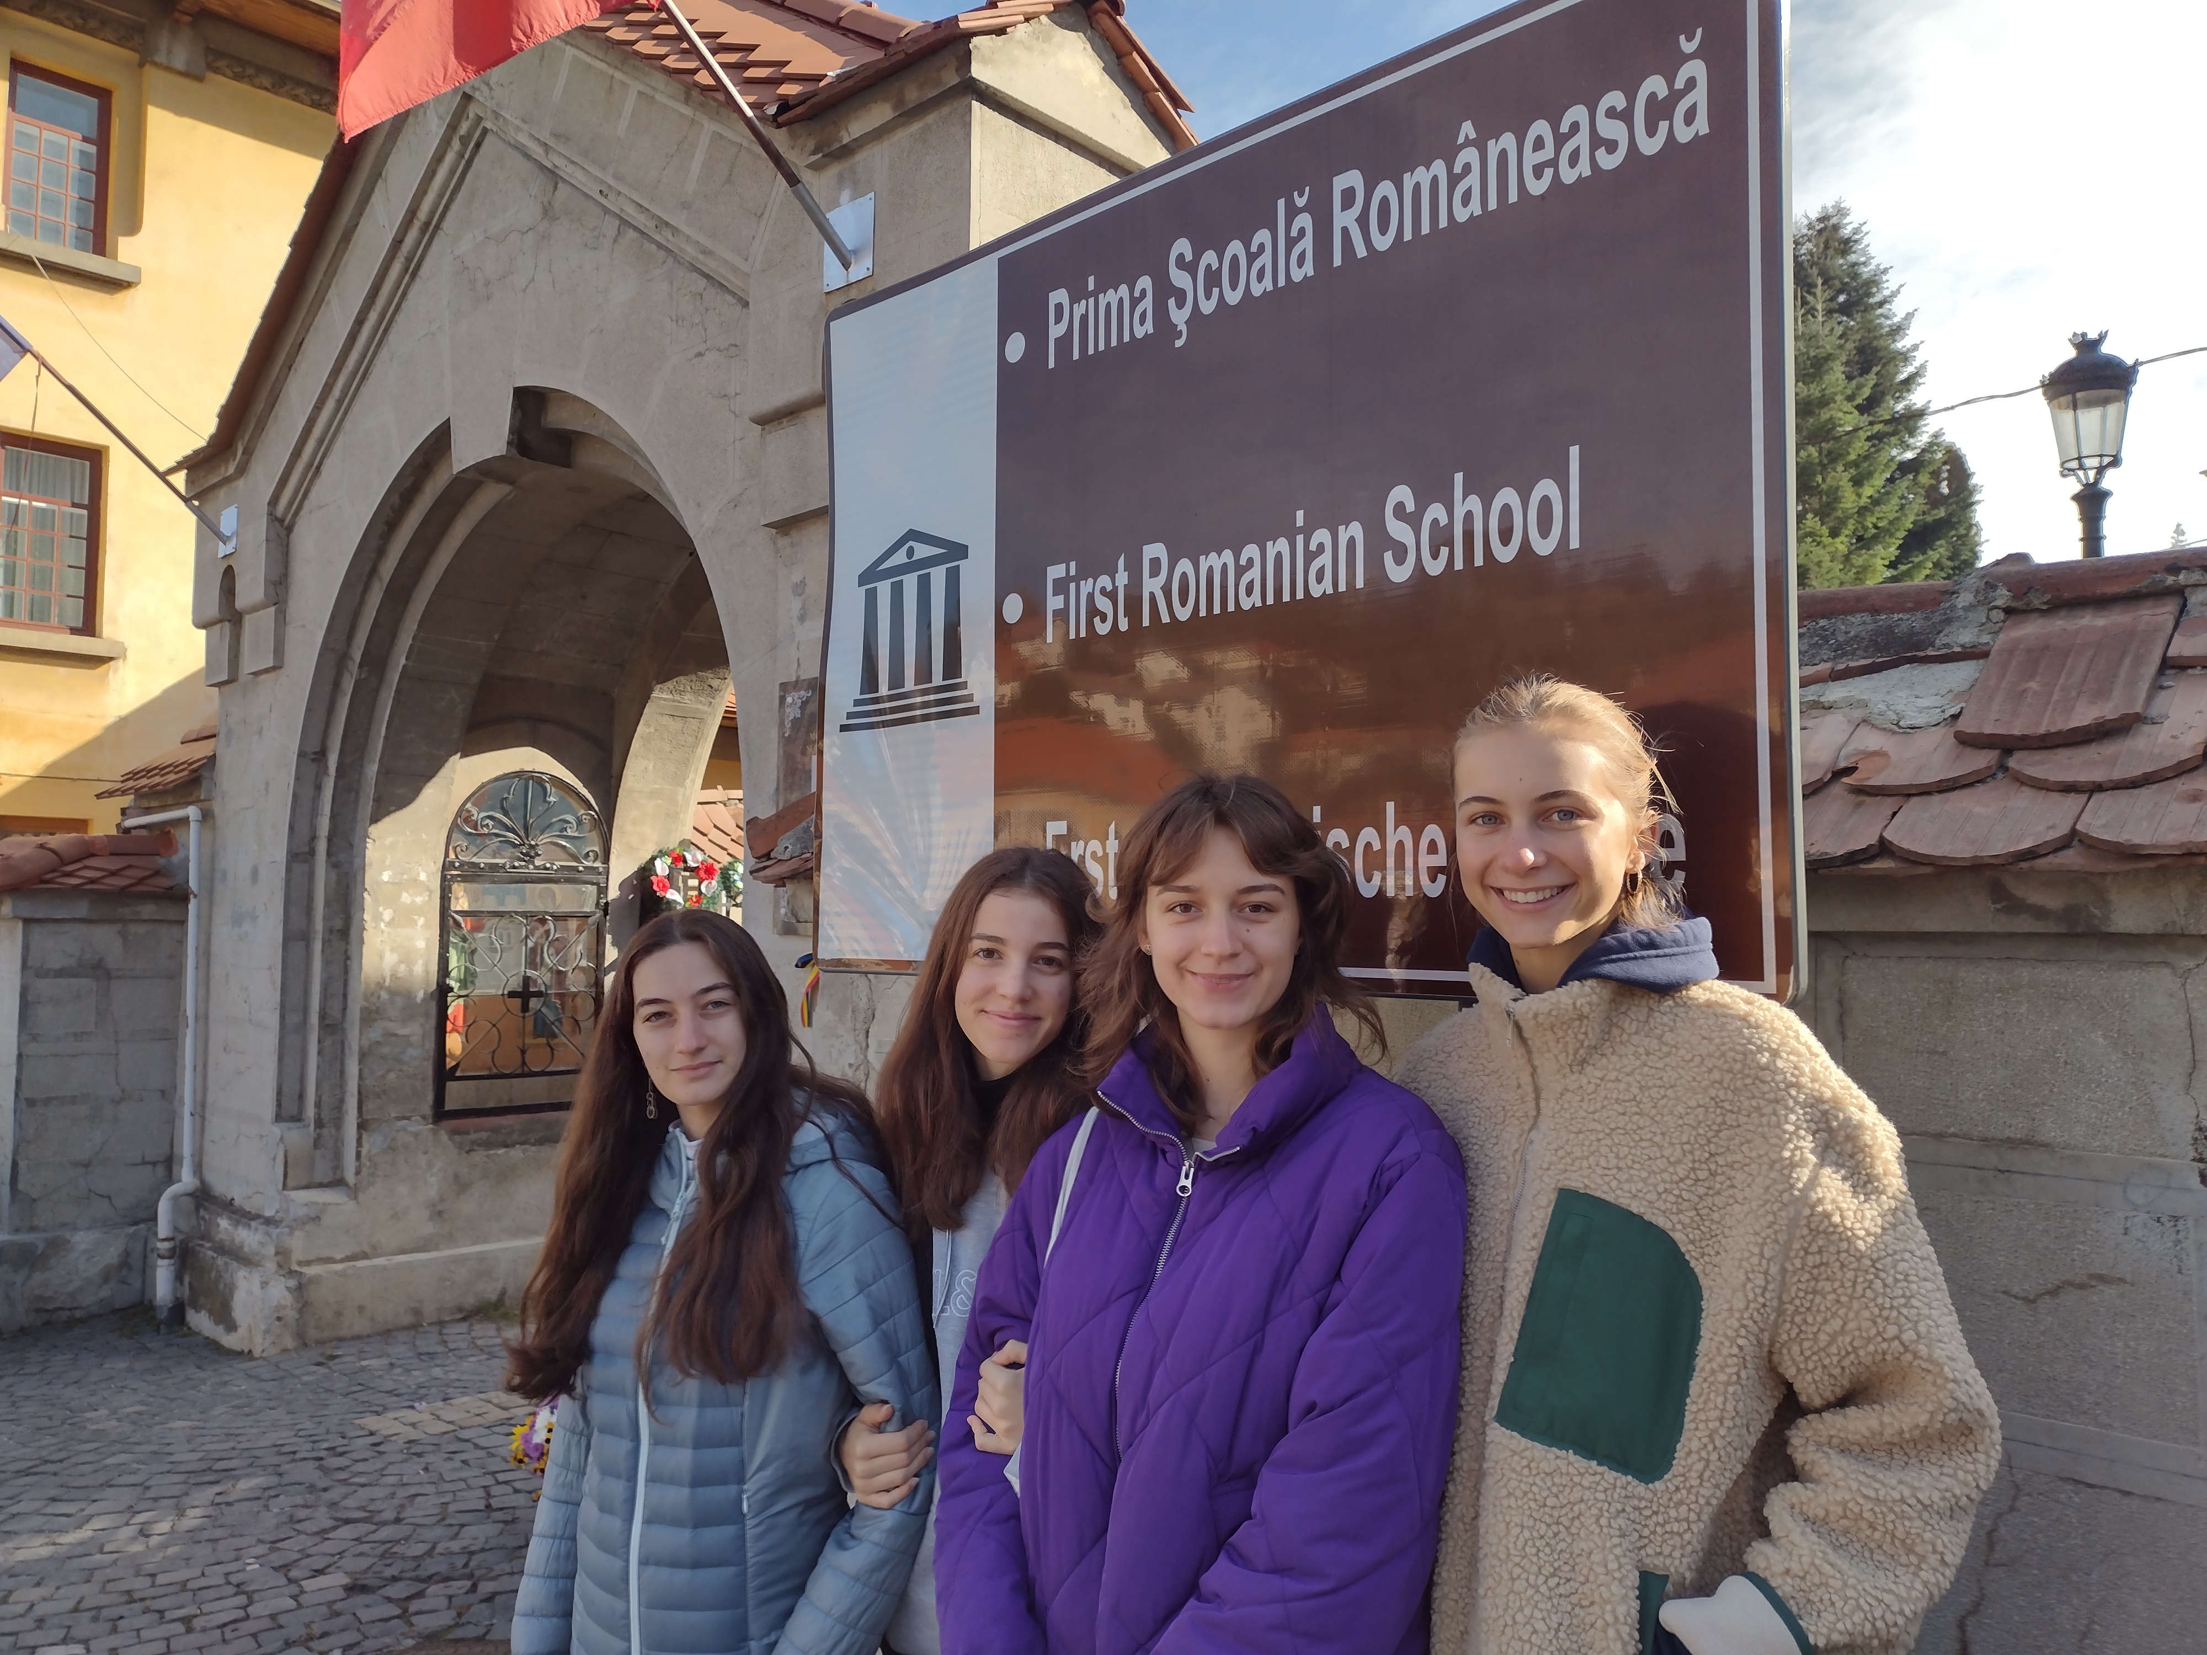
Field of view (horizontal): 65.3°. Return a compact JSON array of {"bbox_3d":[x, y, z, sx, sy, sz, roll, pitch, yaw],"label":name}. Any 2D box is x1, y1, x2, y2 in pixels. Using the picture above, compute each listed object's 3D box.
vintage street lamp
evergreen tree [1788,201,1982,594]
[{"bbox_3d":[4.821,-0.193,8.327,0.470,4.473,0.470,0,-3,0],"label":"vintage street lamp"},{"bbox_3d":[10.342,-2.955,24.213,5.000,11.889,5.000,0,-3,0],"label":"evergreen tree"}]

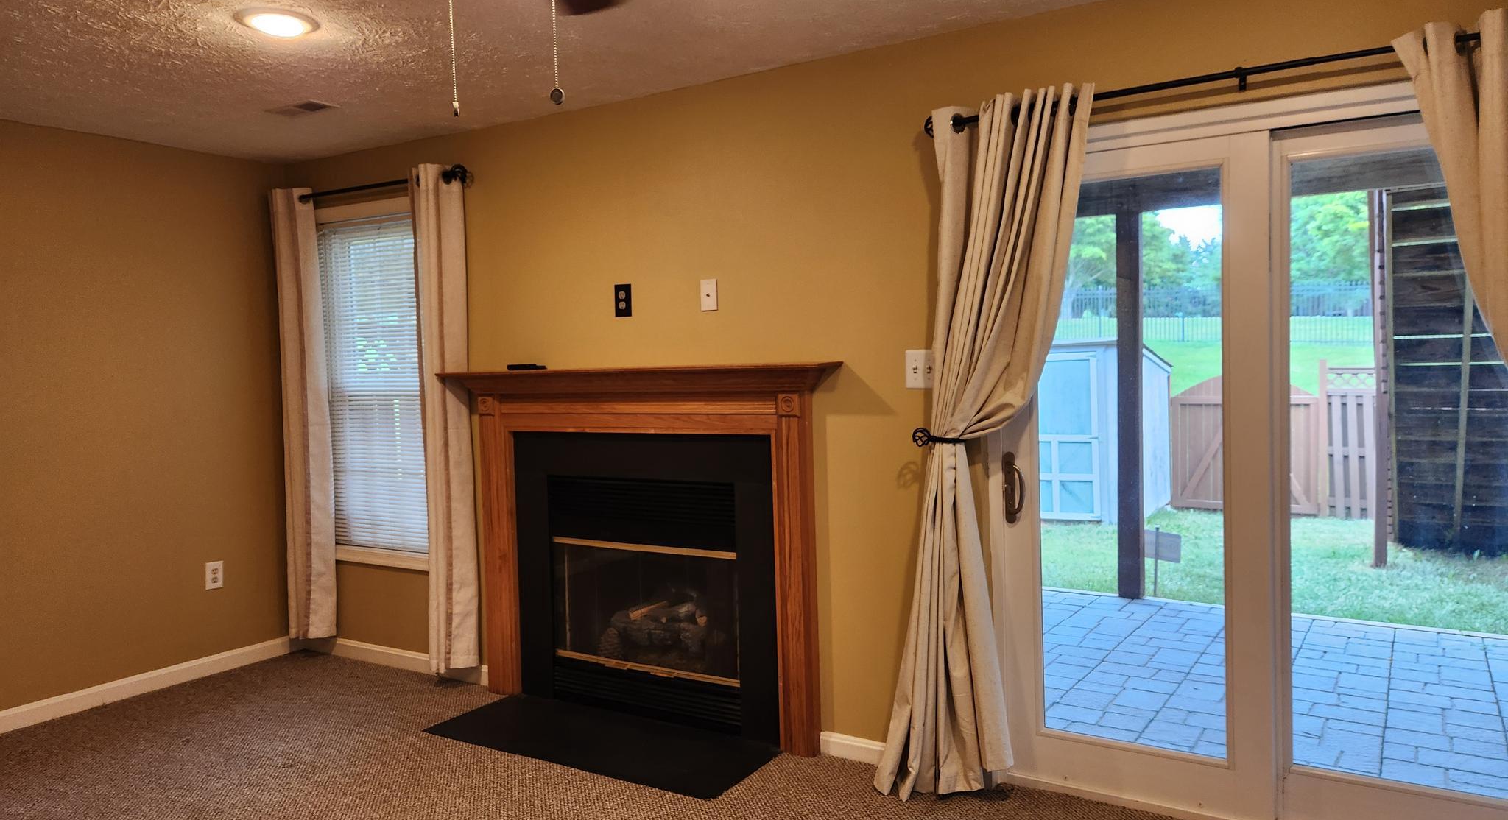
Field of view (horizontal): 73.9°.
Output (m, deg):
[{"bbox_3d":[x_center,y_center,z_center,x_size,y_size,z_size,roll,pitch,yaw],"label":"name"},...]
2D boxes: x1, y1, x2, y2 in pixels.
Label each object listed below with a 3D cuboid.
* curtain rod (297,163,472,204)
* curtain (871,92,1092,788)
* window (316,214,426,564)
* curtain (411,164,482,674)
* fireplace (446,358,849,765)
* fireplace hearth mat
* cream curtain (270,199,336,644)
[{"bbox_3d":[-1.674,-0.991,4.444,1.183,0.069,0.076,0,3,31],"label":"curtain rod"},{"bbox_3d":[0.681,0.141,3.020,0.681,2.131,0.220,0,3,31],"label":"curtain"},{"bbox_3d":[-1.726,-0.111,4.652,0.784,1.554,0.069,0,3,31],"label":"window"},{"bbox_3d":[-1.325,0.050,4.294,0.302,2.185,0.117,0,3,31],"label":"curtain"},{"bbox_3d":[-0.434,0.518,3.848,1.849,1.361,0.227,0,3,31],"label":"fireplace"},{"bbox_3d":[-0.576,1.202,3.680,1.301,0.021,0.450,0,3,31],"label":"fireplace hearth mat"},{"bbox_3d":[-2.152,0.041,4.796,0.307,2.168,0.117,0,3,31],"label":"cream curtain"}]

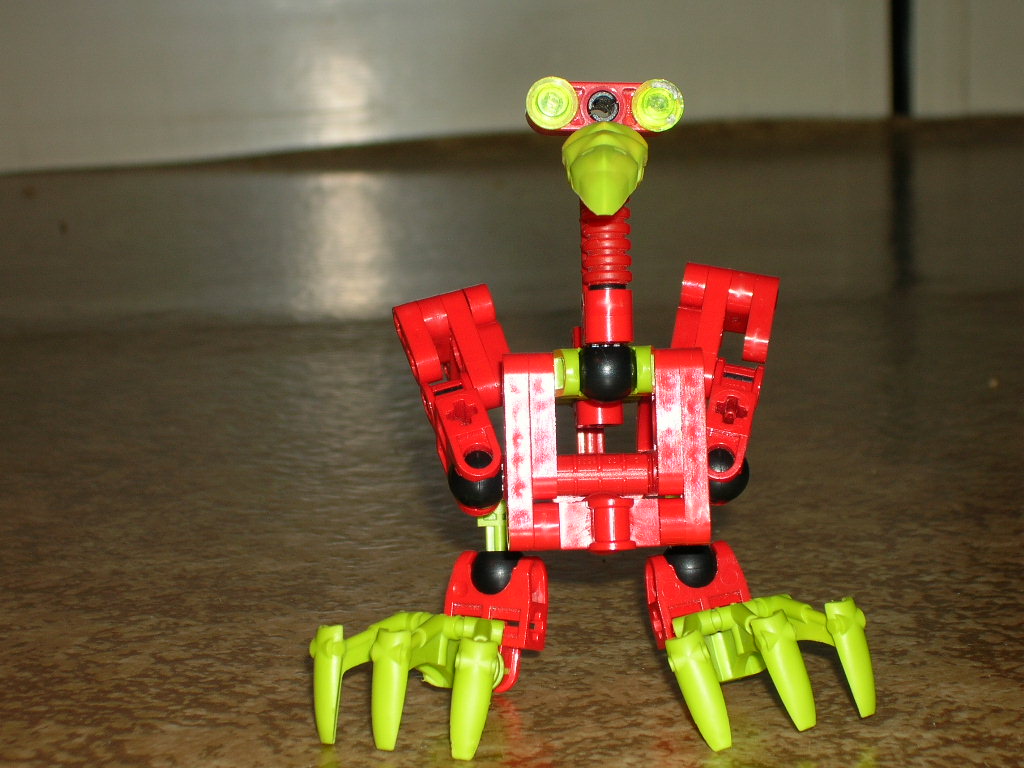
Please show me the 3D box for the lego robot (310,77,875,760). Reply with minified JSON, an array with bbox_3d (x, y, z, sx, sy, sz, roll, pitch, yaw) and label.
[{"bbox_3d":[0.011,-0.001,0.497,0.090,0.103,0.066,-1,13,-6],"label":"lego robot"}]

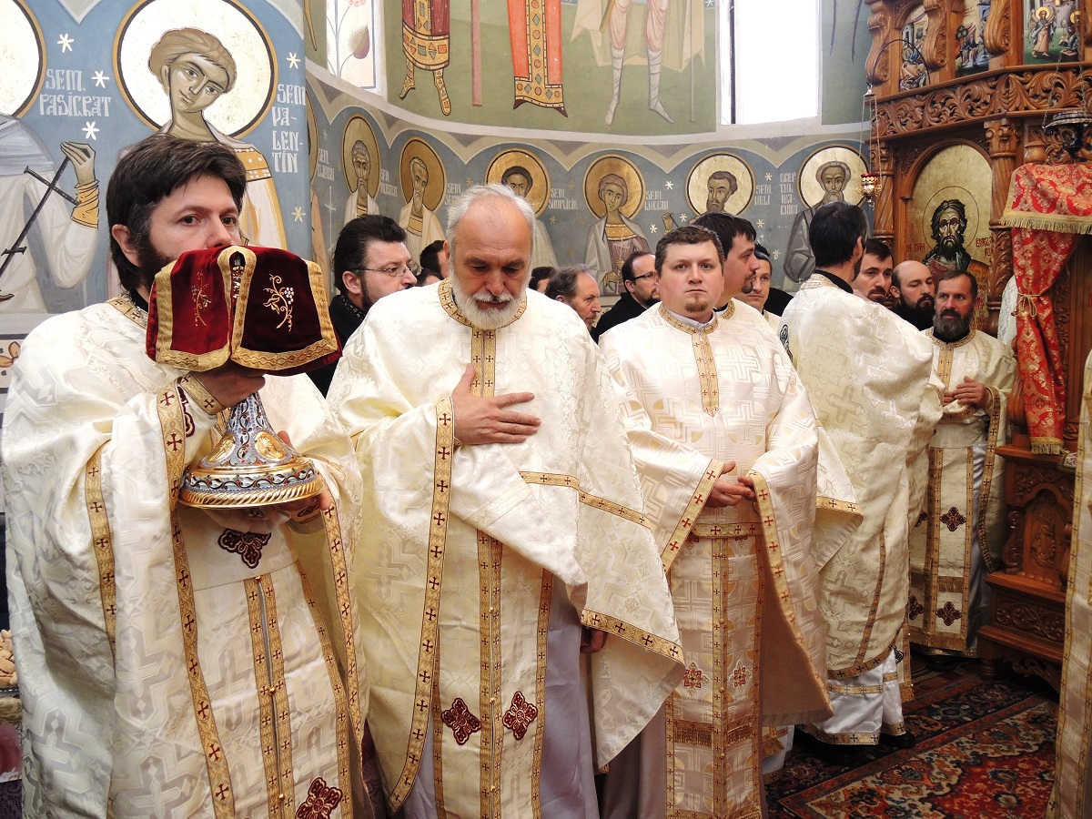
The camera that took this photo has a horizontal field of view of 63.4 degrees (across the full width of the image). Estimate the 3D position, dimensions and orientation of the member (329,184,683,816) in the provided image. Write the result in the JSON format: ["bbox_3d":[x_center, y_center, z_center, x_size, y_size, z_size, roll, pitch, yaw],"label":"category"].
[{"bbox_3d":[-0.087,0.356,1.890,0.740,1.674,0.500,-1,3,-6],"label":"member"}]

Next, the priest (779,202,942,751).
[{"bbox_3d":[1.017,0.224,2.900,0.520,1.804,0.560,-2,3,-14],"label":"priest"}]

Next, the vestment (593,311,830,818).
[{"bbox_3d":[0.455,0.389,2.380,0.640,1.343,0.480,-1,3,-8],"label":"vestment"}]

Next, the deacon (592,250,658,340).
[{"bbox_3d":[0.408,0.210,3.750,0.340,1.774,0.520,1,3,32],"label":"deacon"}]

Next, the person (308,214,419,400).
[{"bbox_3d":[-0.478,0.331,2.350,0.380,1.694,0.530,0,3,22],"label":"person"}]

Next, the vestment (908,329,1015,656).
[{"bbox_3d":[1.694,0.341,3.650,0.550,1.354,0.420,1,3,38],"label":"vestment"}]

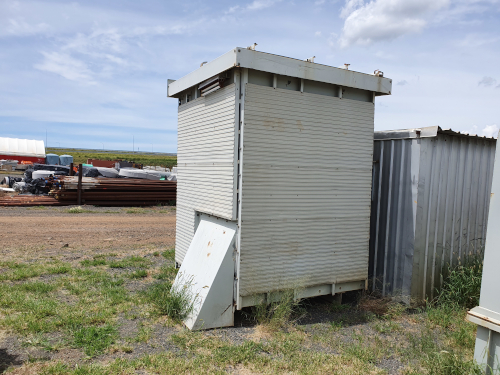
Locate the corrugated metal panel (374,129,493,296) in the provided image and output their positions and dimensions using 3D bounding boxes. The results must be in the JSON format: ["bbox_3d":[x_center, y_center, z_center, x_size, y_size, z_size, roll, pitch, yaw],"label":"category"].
[{"bbox_3d":[2.513,0.305,5.957,2.160,2.250,2.170,0,4,-30],"label":"corrugated metal panel"}]

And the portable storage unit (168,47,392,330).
[{"bbox_3d":[0.151,-0.033,5.103,2.530,2.880,2.065,0,4,-30],"label":"portable storage unit"}]

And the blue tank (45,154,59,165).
[{"bbox_3d":[-37.793,-5.215,72.000,2.500,2.450,2.500,2,3,0],"label":"blue tank"}]

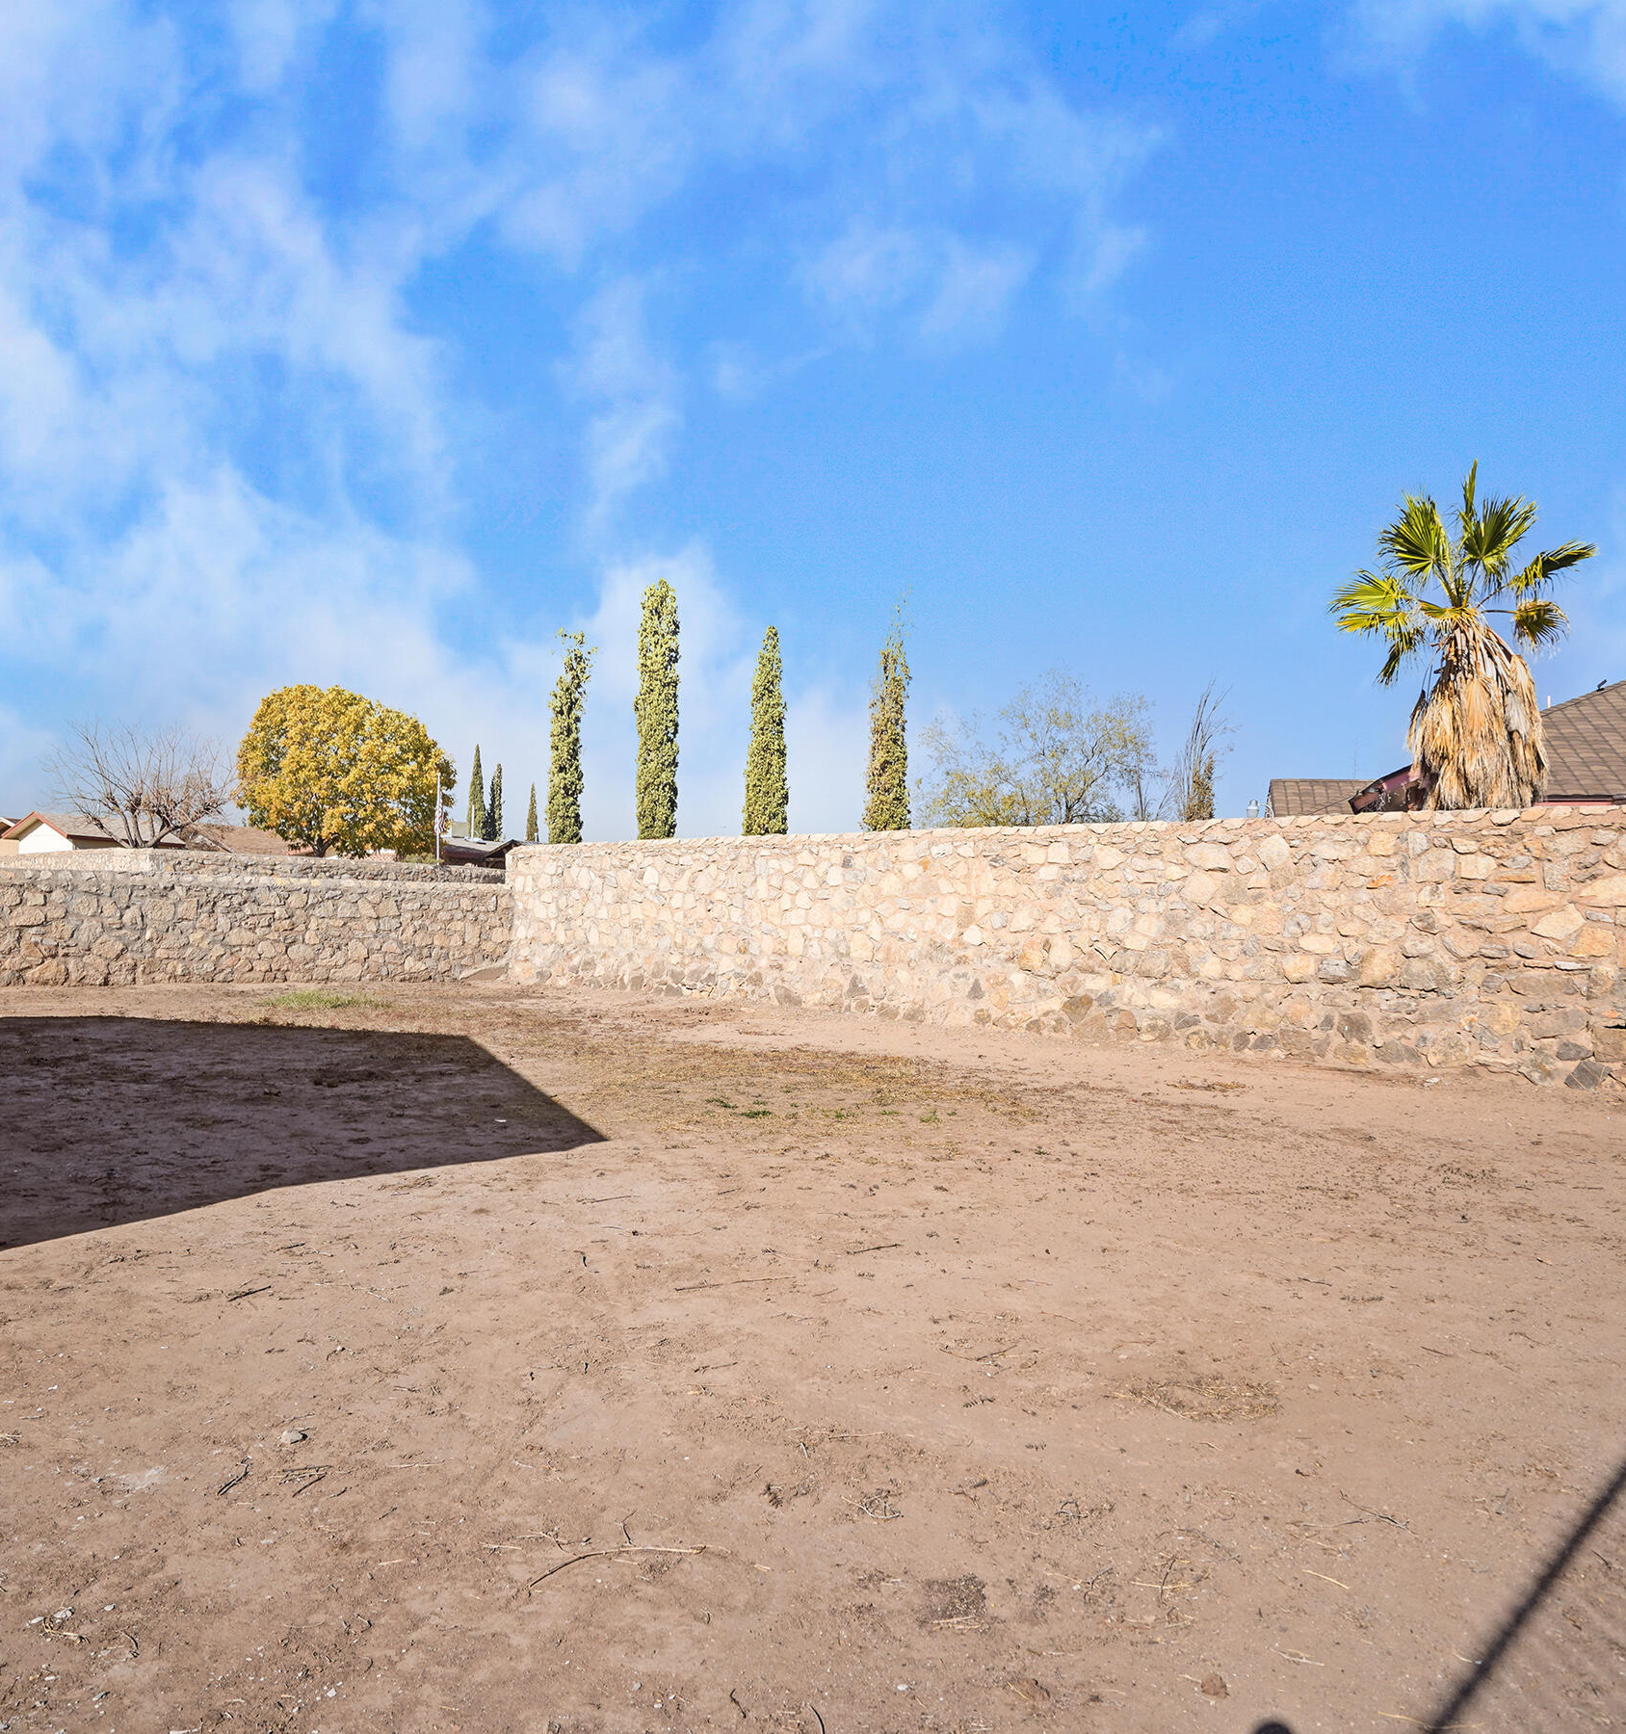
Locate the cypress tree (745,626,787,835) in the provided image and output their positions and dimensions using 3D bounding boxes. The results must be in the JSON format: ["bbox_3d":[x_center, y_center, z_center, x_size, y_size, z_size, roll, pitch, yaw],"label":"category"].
[{"bbox_3d":[-0.602,-0.774,14.908,0.550,4.640,0.550,0,-1,0],"label":"cypress tree"}]

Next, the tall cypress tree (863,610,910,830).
[{"bbox_3d":[0.873,-0.774,13.808,0.560,4.620,0.560,0,-1,0],"label":"tall cypress tree"}]

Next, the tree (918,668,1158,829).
[{"bbox_3d":[3.885,-0.909,20.010,4.080,5.010,3.870,0,-1,0],"label":"tree"}]

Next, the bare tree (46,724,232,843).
[{"bbox_3d":[-16.294,-0.937,28.010,4.480,5.220,4.260,0,-1,0],"label":"bare tree"}]

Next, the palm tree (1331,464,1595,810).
[{"bbox_3d":[5.851,-1.060,10.411,2.360,5.120,2.310,0,-1,0],"label":"palm tree"}]

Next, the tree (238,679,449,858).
[{"bbox_3d":[-13.778,-1.826,34.019,6.340,7.110,6.020,0,-1,0],"label":"tree"}]

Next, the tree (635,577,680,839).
[{"bbox_3d":[-2.179,-1.259,16.213,0.630,5.630,0.630,0,-1,0],"label":"tree"}]

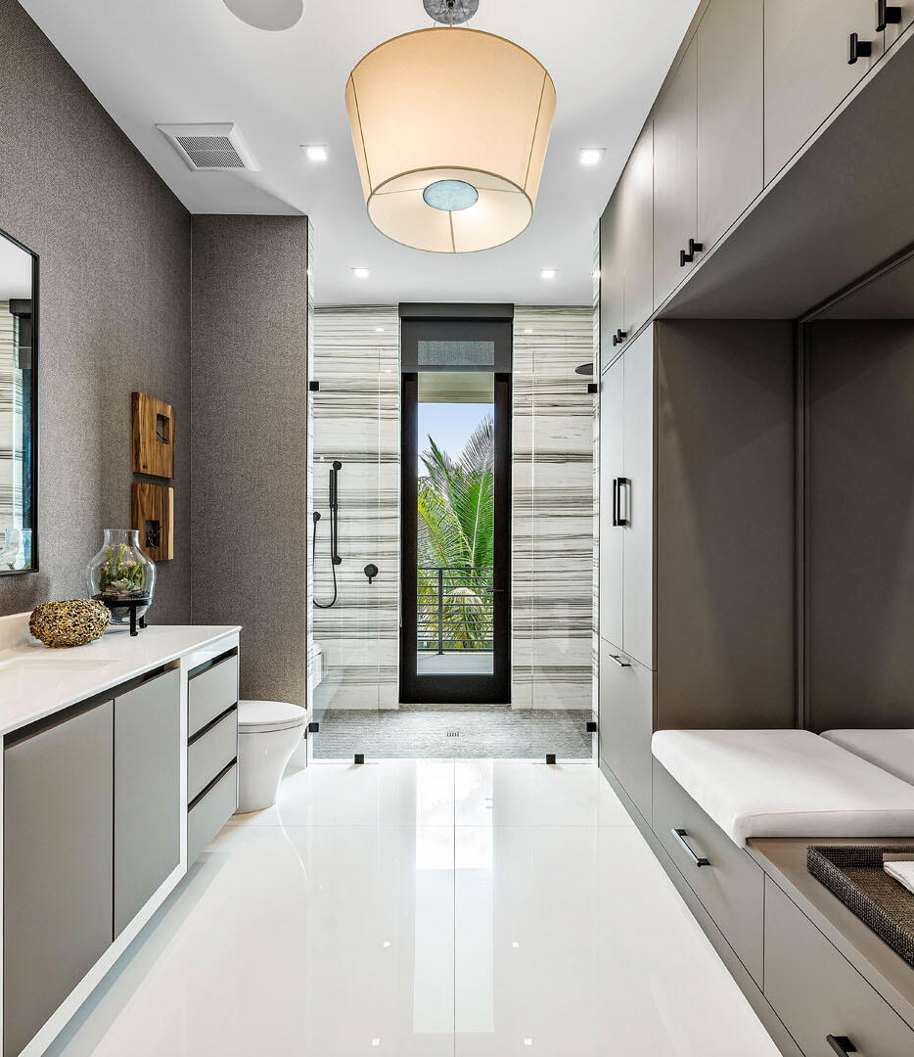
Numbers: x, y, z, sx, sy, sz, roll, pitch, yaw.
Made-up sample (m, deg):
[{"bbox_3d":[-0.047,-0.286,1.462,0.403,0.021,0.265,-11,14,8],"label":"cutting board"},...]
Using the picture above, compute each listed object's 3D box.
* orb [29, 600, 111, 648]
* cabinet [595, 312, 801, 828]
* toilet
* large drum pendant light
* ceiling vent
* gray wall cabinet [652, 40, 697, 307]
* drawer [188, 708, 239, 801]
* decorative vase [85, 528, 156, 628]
[{"bbox_3d":[-1.273,0.312,2.030,0.230,0.158,0.230,0,-1,0],"label":"orb"},{"bbox_3d":[1.085,0.223,2.958,0.589,2.120,0.924,0,-1,0],"label":"cabinet"},{"bbox_3d":[-1.083,0.963,2.955,0.735,0.700,0.380,0,-1,0],"label":"toilet"},{"bbox_3d":[-0.019,-1.191,2.020,0.680,0.340,0.680,0,-1,0],"label":"large drum pendant light"},{"bbox_3d":[-1.123,-1.727,2.820,0.333,0.025,0.340,0,-1,0],"label":"ceiling vent"},{"bbox_3d":[1.085,-1.257,2.260,0.579,0.780,0.432,0,-1,0],"label":"gray wall cabinet"},{"bbox_3d":[-1.091,0.802,2.208,0.450,0.190,0.445,0,-1,0],"label":"drawer"},{"bbox_3d":[-1.266,0.200,2.340,0.240,0.392,0.240,0,-1,0],"label":"decorative vase"}]

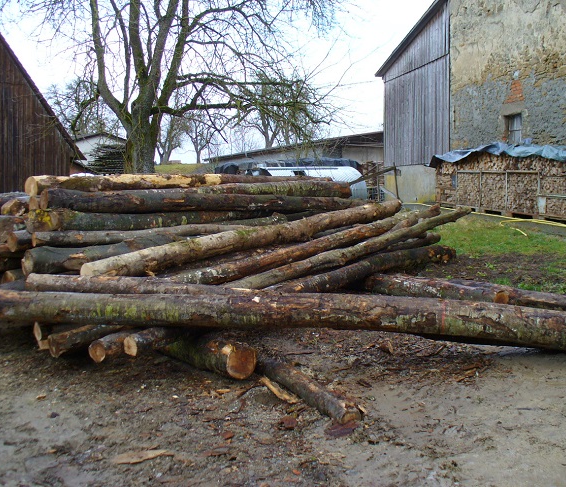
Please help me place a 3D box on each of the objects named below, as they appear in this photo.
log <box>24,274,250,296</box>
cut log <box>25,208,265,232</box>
[{"bbox_3d":[-1.305,0.388,6.325,2.005,0.180,0.180,2,6,-7],"label":"log"},{"bbox_3d":[-1.190,-0.320,8.150,0.210,0.210,3.855,5,7,41],"label":"cut log"}]

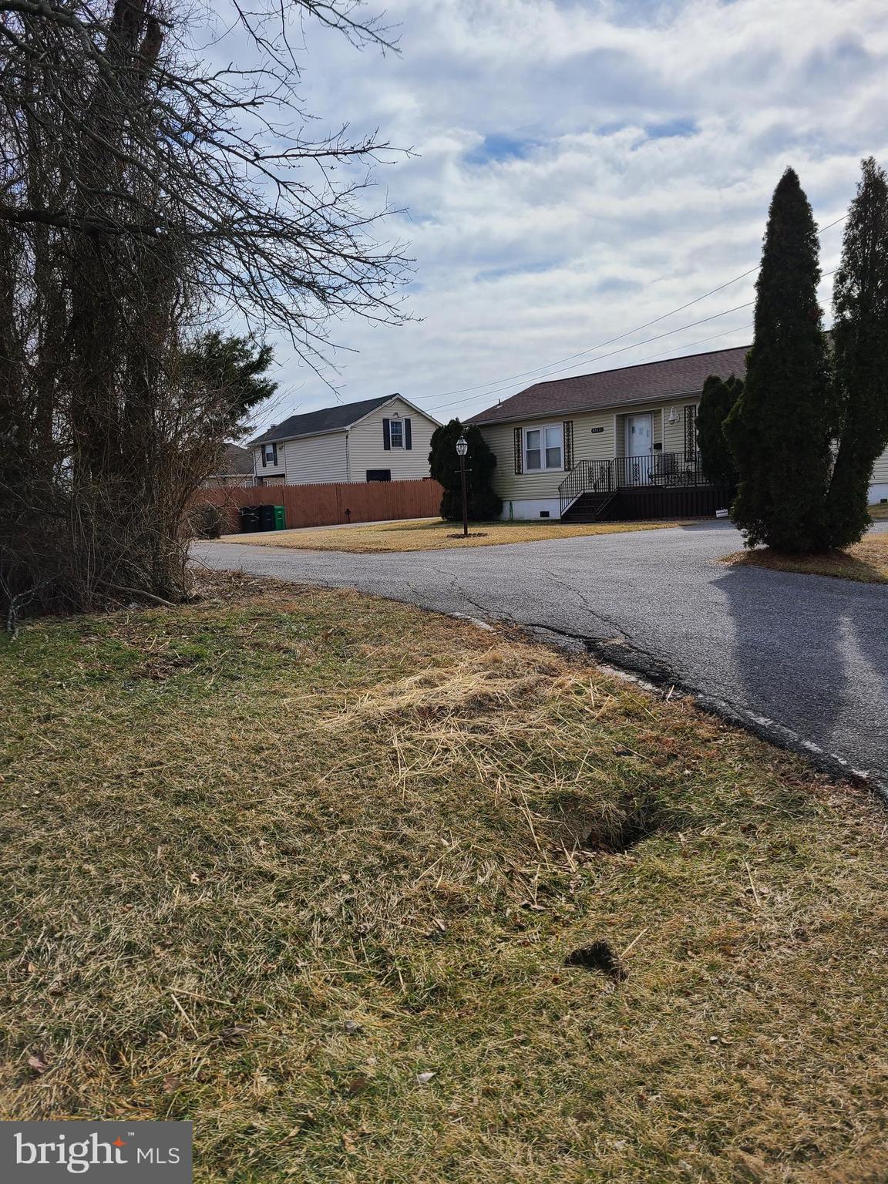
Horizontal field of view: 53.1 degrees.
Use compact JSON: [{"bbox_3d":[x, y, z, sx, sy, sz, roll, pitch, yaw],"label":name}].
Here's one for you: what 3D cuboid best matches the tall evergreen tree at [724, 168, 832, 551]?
[{"bbox_3d":[4.695,-3.189,12.334,1.550,5.160,1.500,0,6,21],"label":"tall evergreen tree"}]

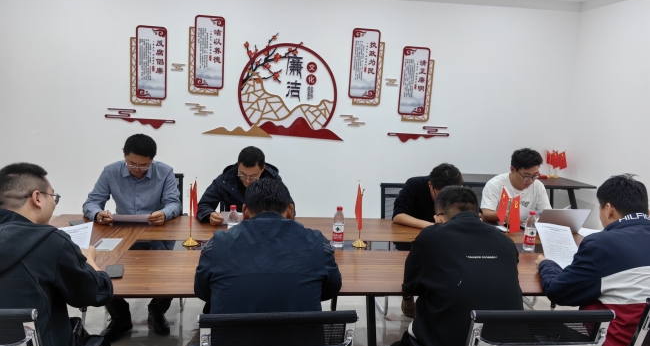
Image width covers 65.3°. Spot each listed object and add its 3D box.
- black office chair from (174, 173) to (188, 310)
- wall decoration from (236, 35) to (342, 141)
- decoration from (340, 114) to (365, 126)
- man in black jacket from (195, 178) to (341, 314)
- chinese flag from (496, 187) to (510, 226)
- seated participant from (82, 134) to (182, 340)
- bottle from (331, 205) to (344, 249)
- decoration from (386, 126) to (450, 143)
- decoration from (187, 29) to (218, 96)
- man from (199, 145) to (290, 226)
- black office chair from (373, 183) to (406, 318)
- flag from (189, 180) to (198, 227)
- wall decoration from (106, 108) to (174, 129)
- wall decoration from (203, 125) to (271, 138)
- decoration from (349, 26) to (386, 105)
[{"bbox_3d":[-1.346,0.502,3.879,0.591,0.954,0.586,1,9,-7],"label":"black office chair"},{"bbox_3d":[-0.362,-0.985,5.834,1.245,1.177,0.045,3,9,-5],"label":"wall decoration"},{"bbox_3d":[0.327,-0.610,5.959,0.301,0.129,0.025,3,9,-5],"label":"decoration"},{"bbox_3d":[-0.234,0.632,2.079,0.570,1.270,0.760,2,10,-9],"label":"man in black jacket"},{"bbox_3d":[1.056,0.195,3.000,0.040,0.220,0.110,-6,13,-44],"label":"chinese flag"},{"bbox_3d":[-1.266,0.376,3.388,0.620,1.300,0.640,2,10,-11],"label":"seated participant"},{"bbox_3d":[0.082,0.294,2.804,0.065,0.230,0.065,3,10,-4],"label":"bottle"},{"bbox_3d":[1.114,-0.457,6.040,0.742,0.201,0.030,3,9,-5],"label":"decoration"},{"bbox_3d":[-1.319,-1.210,5.522,0.335,0.720,0.030,3,10,-4],"label":"decoration"},{"bbox_3d":[-0.540,0.406,3.477,0.630,1.210,0.800,2,10,-8],"label":"man"},{"bbox_3d":[0.700,0.566,3.897,0.550,0.900,0.620,2,10,-7],"label":"black office chair"},{"bbox_3d":[-0.714,0.167,2.759,0.042,0.236,0.200,3,9,-5],"label":"flag"},{"bbox_3d":[-2.018,-0.583,5.551,0.742,0.187,0.025,1,9,-7],"label":"wall decoration"},{"bbox_3d":[-0.977,-0.476,5.668,0.770,0.130,0.030,3,10,-4],"label":"wall decoration"},{"bbox_3d":[0.480,-1.218,5.859,0.391,0.866,0.040,3,9,-5],"label":"decoration"}]

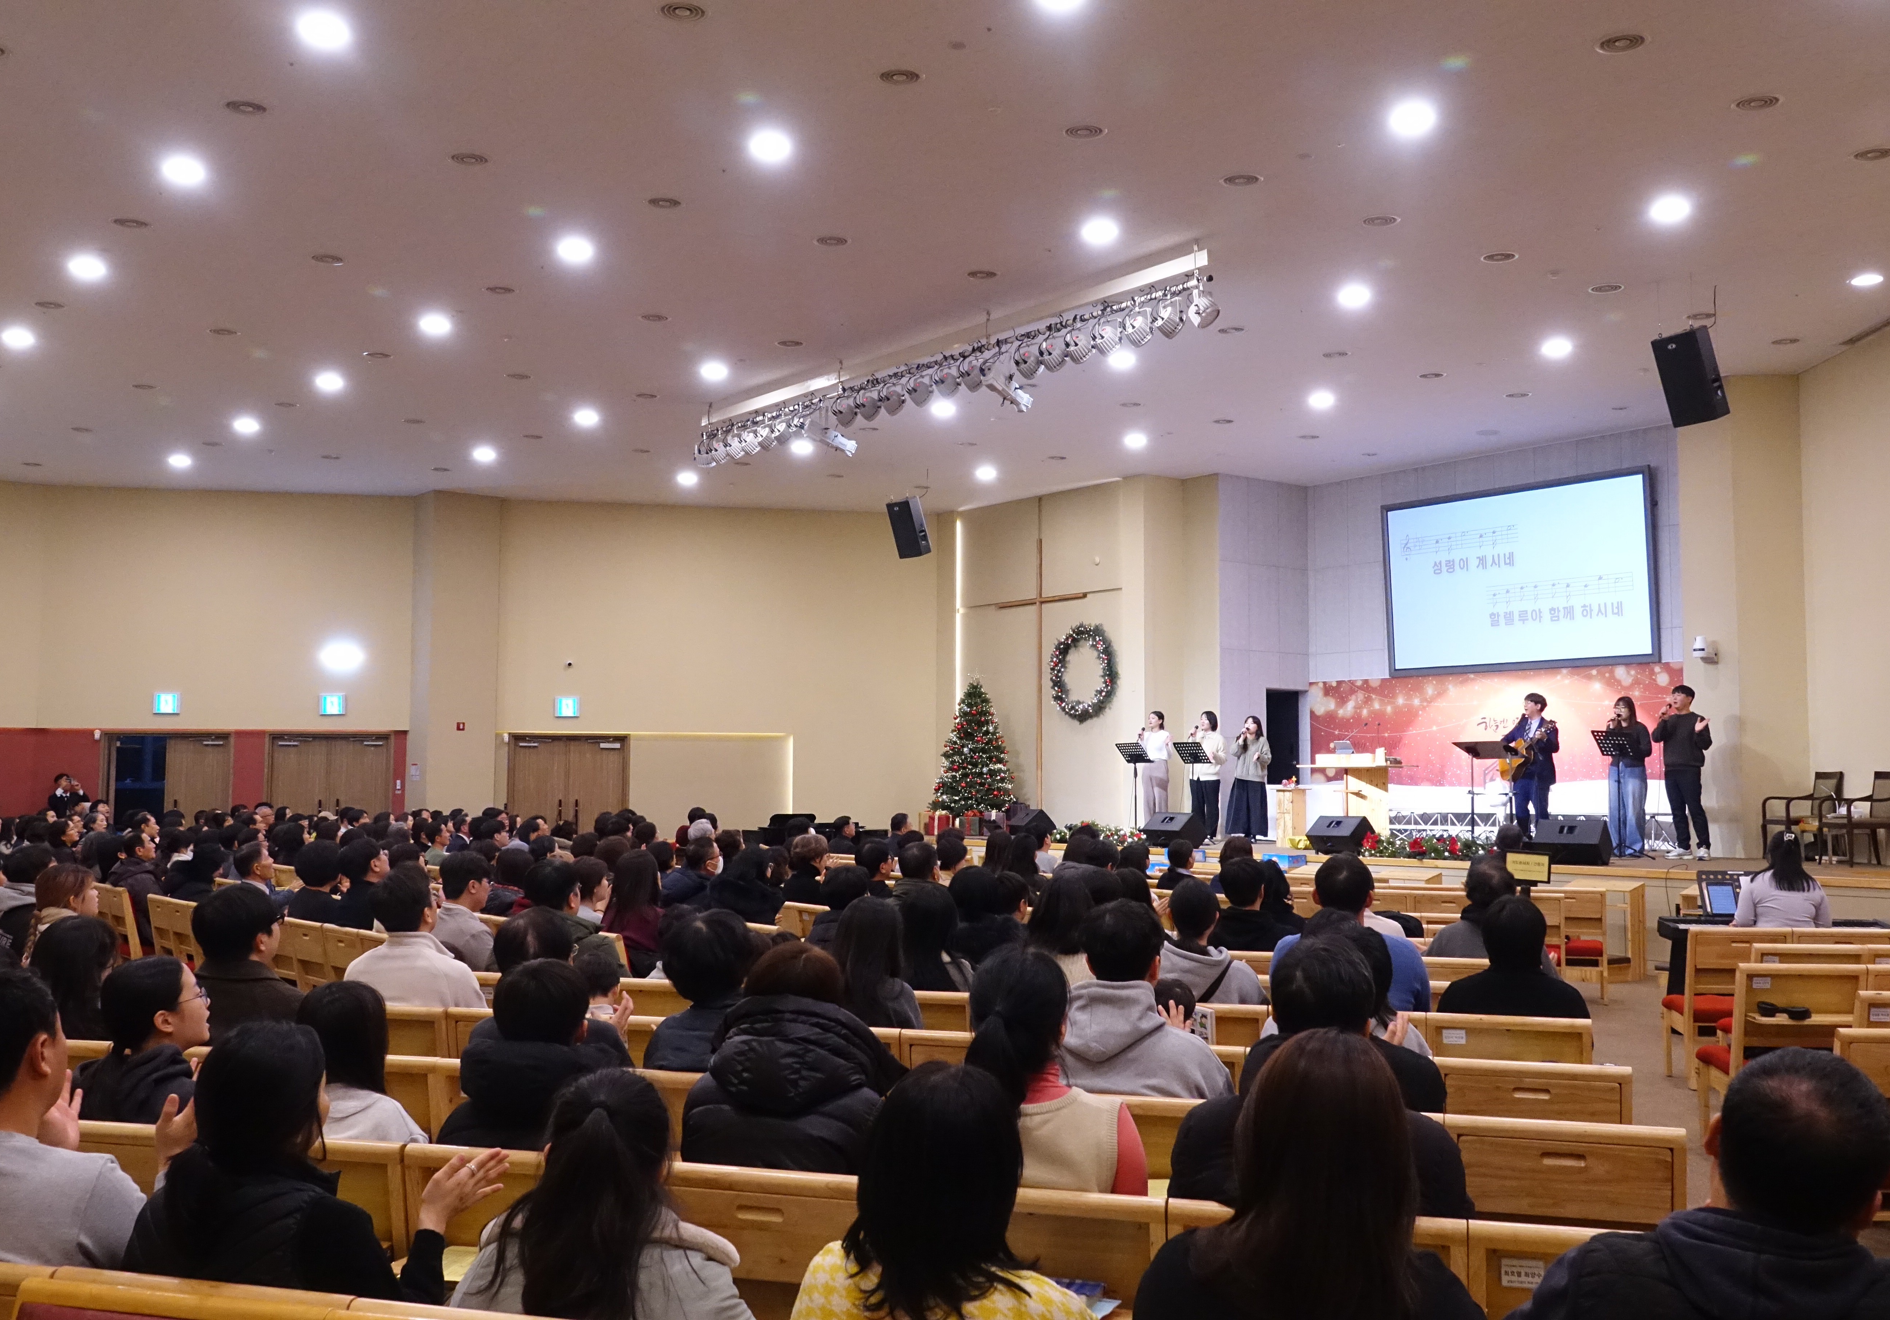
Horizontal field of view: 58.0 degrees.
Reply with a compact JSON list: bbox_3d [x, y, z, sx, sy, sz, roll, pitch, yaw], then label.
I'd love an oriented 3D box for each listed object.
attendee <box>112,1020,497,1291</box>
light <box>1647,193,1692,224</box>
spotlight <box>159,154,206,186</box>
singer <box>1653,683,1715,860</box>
[{"bbox_3d":[-1.044,1.194,3.012,0.580,1.174,0.770,-2,-5,26],"label":"attendee"},{"bbox_3d":[5.258,-3.264,12.361,0.260,0.110,0.260,3,-5,-36],"label":"light"},{"bbox_3d":[-5.120,-3.308,11.447,0.260,0.120,0.260,3,-5,-37],"label":"spotlight"},{"bbox_3d":[7.268,1.103,16.814,0.570,1.710,0.420,-3,-6,38],"label":"singer"}]

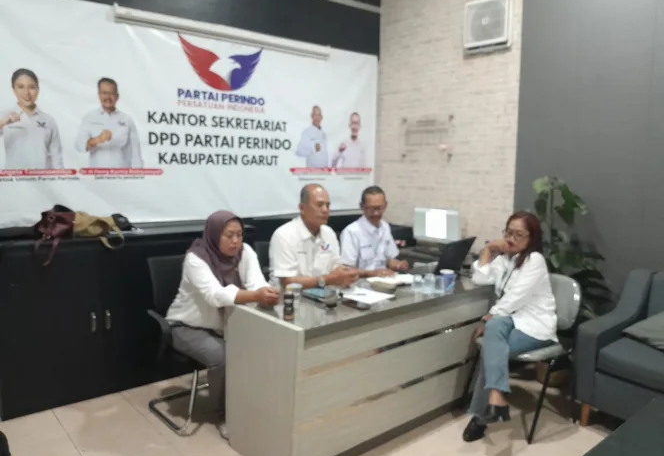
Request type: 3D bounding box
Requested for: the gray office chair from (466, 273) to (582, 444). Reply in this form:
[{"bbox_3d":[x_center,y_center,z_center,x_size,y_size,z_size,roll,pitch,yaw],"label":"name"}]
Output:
[{"bbox_3d":[1.131,0.723,2.932,0.510,0.800,0.460,-3,7,-30],"label":"gray office chair"}]

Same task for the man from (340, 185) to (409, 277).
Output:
[{"bbox_3d":[0.323,0.378,3.618,0.520,1.330,0.750,-4,7,-33],"label":"man"}]

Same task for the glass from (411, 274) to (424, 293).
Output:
[{"bbox_3d":[0.496,0.320,2.878,0.068,0.097,0.068,0,6,0],"label":"glass"}]

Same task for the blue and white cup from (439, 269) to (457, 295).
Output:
[{"bbox_3d":[0.666,0.305,2.868,0.092,0.130,0.092,0,6,0],"label":"blue and white cup"}]

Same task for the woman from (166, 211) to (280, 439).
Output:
[{"bbox_3d":[-0.607,0.518,2.839,0.740,1.210,0.520,5,8,38],"label":"woman"}]

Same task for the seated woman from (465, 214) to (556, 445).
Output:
[{"bbox_3d":[1.013,0.520,2.850,0.740,1.220,0.500,-3,7,-30],"label":"seated woman"}]

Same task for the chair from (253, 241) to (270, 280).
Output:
[{"bbox_3d":[-0.226,0.575,3.625,0.540,0.930,0.580,-5,8,-40],"label":"chair"}]

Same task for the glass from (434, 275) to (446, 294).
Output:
[{"bbox_3d":[0.620,0.324,2.871,0.066,0.093,0.066,0,6,0],"label":"glass"}]

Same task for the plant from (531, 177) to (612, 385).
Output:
[{"bbox_3d":[1.643,0.359,3.439,0.540,1.420,0.500,6,8,42],"label":"plant"}]

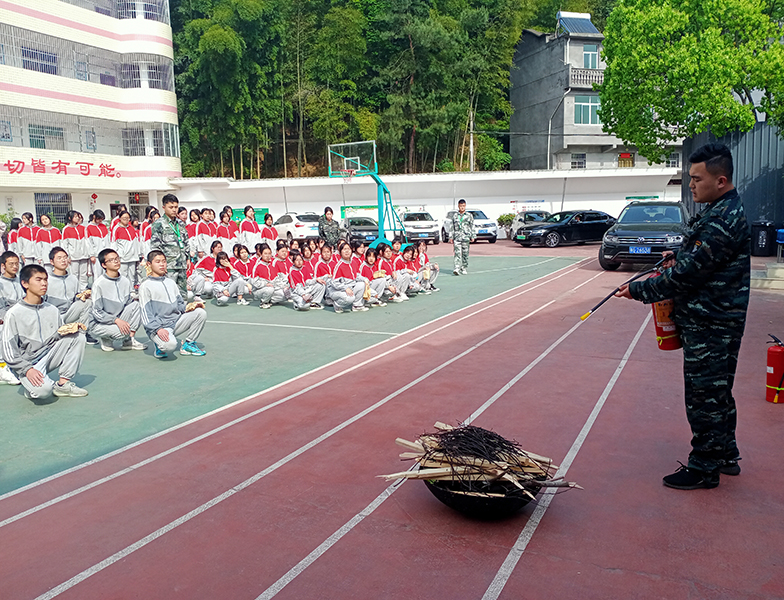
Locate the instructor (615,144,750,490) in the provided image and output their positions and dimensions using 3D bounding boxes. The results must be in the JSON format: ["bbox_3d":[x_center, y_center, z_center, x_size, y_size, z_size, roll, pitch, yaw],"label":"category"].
[{"bbox_3d":[1.526,0.080,3.400,0.690,1.740,0.540,1,8,18],"label":"instructor"}]

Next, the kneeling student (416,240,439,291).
[{"bbox_3d":[0.687,-0.650,12.350,0.540,0.930,0.440,5,10,41],"label":"kneeling student"}]

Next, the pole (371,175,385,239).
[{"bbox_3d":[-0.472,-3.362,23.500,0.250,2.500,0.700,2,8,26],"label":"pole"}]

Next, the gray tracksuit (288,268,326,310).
[{"bbox_3d":[-1.345,-0.226,10.250,0.460,0.670,0.620,-6,9,-35],"label":"gray tracksuit"}]

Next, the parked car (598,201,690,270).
[{"bbox_3d":[6.772,-1.718,16.600,1.880,1.680,4.600,3,8,30],"label":"parked car"}]

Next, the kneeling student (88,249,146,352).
[{"bbox_3d":[-3.091,-0.009,7.268,0.660,1.110,0.500,3,8,30],"label":"kneeling student"}]

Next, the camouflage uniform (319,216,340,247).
[{"bbox_3d":[-1.404,-1.173,14.504,0.500,1.370,0.310,-2,7,-8],"label":"camouflage uniform"}]

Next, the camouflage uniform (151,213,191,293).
[{"bbox_3d":[-2.689,-0.321,8.001,0.340,1.430,0.520,6,10,42],"label":"camouflage uniform"}]

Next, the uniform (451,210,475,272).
[{"bbox_3d":[1.721,-1.446,15.850,0.580,1.450,0.380,0,8,10],"label":"uniform"}]

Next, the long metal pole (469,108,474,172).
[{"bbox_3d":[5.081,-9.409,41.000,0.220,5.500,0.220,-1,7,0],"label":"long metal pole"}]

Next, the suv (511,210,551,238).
[{"bbox_3d":[7.242,-3.770,33.000,1.780,1.520,4.300,-1,7,-1],"label":"suv"}]

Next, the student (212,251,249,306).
[{"bbox_3d":[-2.721,-0.389,10.941,0.660,0.910,0.500,4,9,35],"label":"student"}]

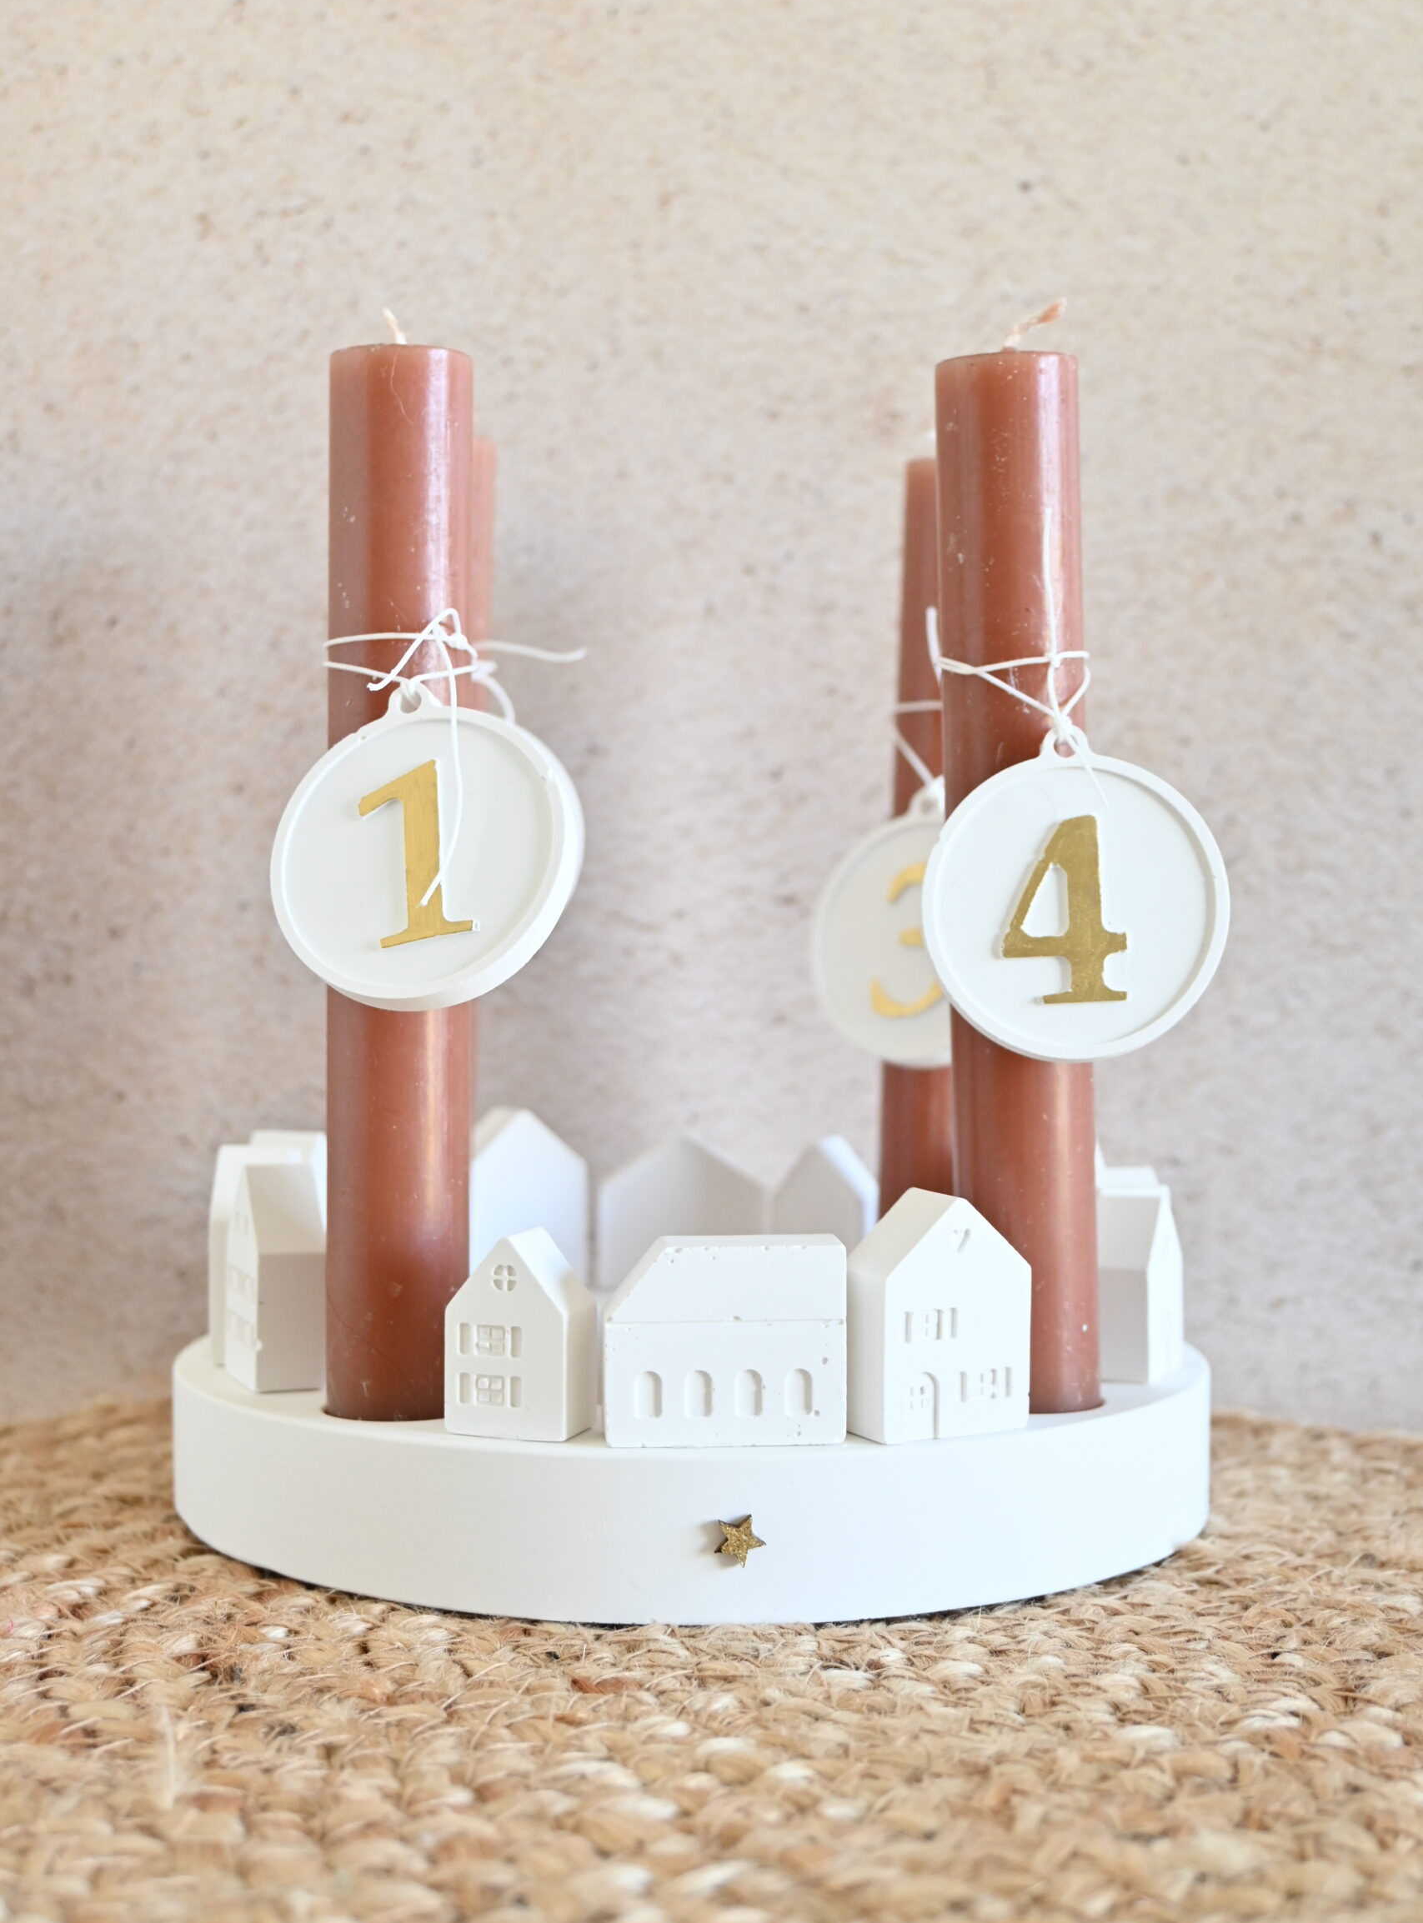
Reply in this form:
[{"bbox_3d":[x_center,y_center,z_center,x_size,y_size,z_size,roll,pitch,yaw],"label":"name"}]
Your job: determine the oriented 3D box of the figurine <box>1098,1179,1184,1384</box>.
[{"bbox_3d":[0.075,0.057,0.497,0.012,0.034,0.021,1,3,25],"label":"figurine"}]

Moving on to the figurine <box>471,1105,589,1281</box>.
[{"bbox_3d":[-0.042,0.050,0.600,0.027,0.039,0.012,-2,3,-27],"label":"figurine"}]

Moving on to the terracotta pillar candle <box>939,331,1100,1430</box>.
[{"bbox_3d":[0.051,-0.011,0.470,0.024,0.182,0.024,-1,3,0],"label":"terracotta pillar candle"}]

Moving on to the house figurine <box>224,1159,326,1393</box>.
[{"bbox_3d":[-0.078,0.055,0.497,0.012,0.039,0.026,-1,3,-22],"label":"house figurine"}]

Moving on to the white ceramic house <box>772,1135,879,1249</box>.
[{"bbox_3d":[0.026,0.053,0.602,0.021,0.033,0.012,1,3,25],"label":"white ceramic house"}]

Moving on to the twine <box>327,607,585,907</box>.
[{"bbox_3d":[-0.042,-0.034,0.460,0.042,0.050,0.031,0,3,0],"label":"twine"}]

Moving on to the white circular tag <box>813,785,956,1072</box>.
[{"bbox_3d":[0.046,-0.005,0.566,0.050,0.054,0.006,-2,-7,9],"label":"white circular tag"}]

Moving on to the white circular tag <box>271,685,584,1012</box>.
[{"bbox_3d":[-0.047,-0.019,0.451,0.050,0.054,0.006,-11,-22,13],"label":"white circular tag"}]

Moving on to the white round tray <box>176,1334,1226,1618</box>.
[{"bbox_3d":[-0.002,0.086,0.528,0.194,0.026,0.194,0,3,0],"label":"white round tray"}]

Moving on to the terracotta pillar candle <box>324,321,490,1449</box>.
[{"bbox_3d":[-0.052,-0.010,0.468,0.024,0.183,0.024,0,3,0],"label":"terracotta pillar candle"}]

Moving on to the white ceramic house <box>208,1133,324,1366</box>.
[{"bbox_3d":[-0.086,0.054,0.526,0.012,0.039,0.026,0,3,0],"label":"white ceramic house"}]

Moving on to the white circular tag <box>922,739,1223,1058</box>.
[{"bbox_3d":[0.059,-0.011,0.453,0.050,0.054,0.006,-4,-10,-4],"label":"white circular tag"}]

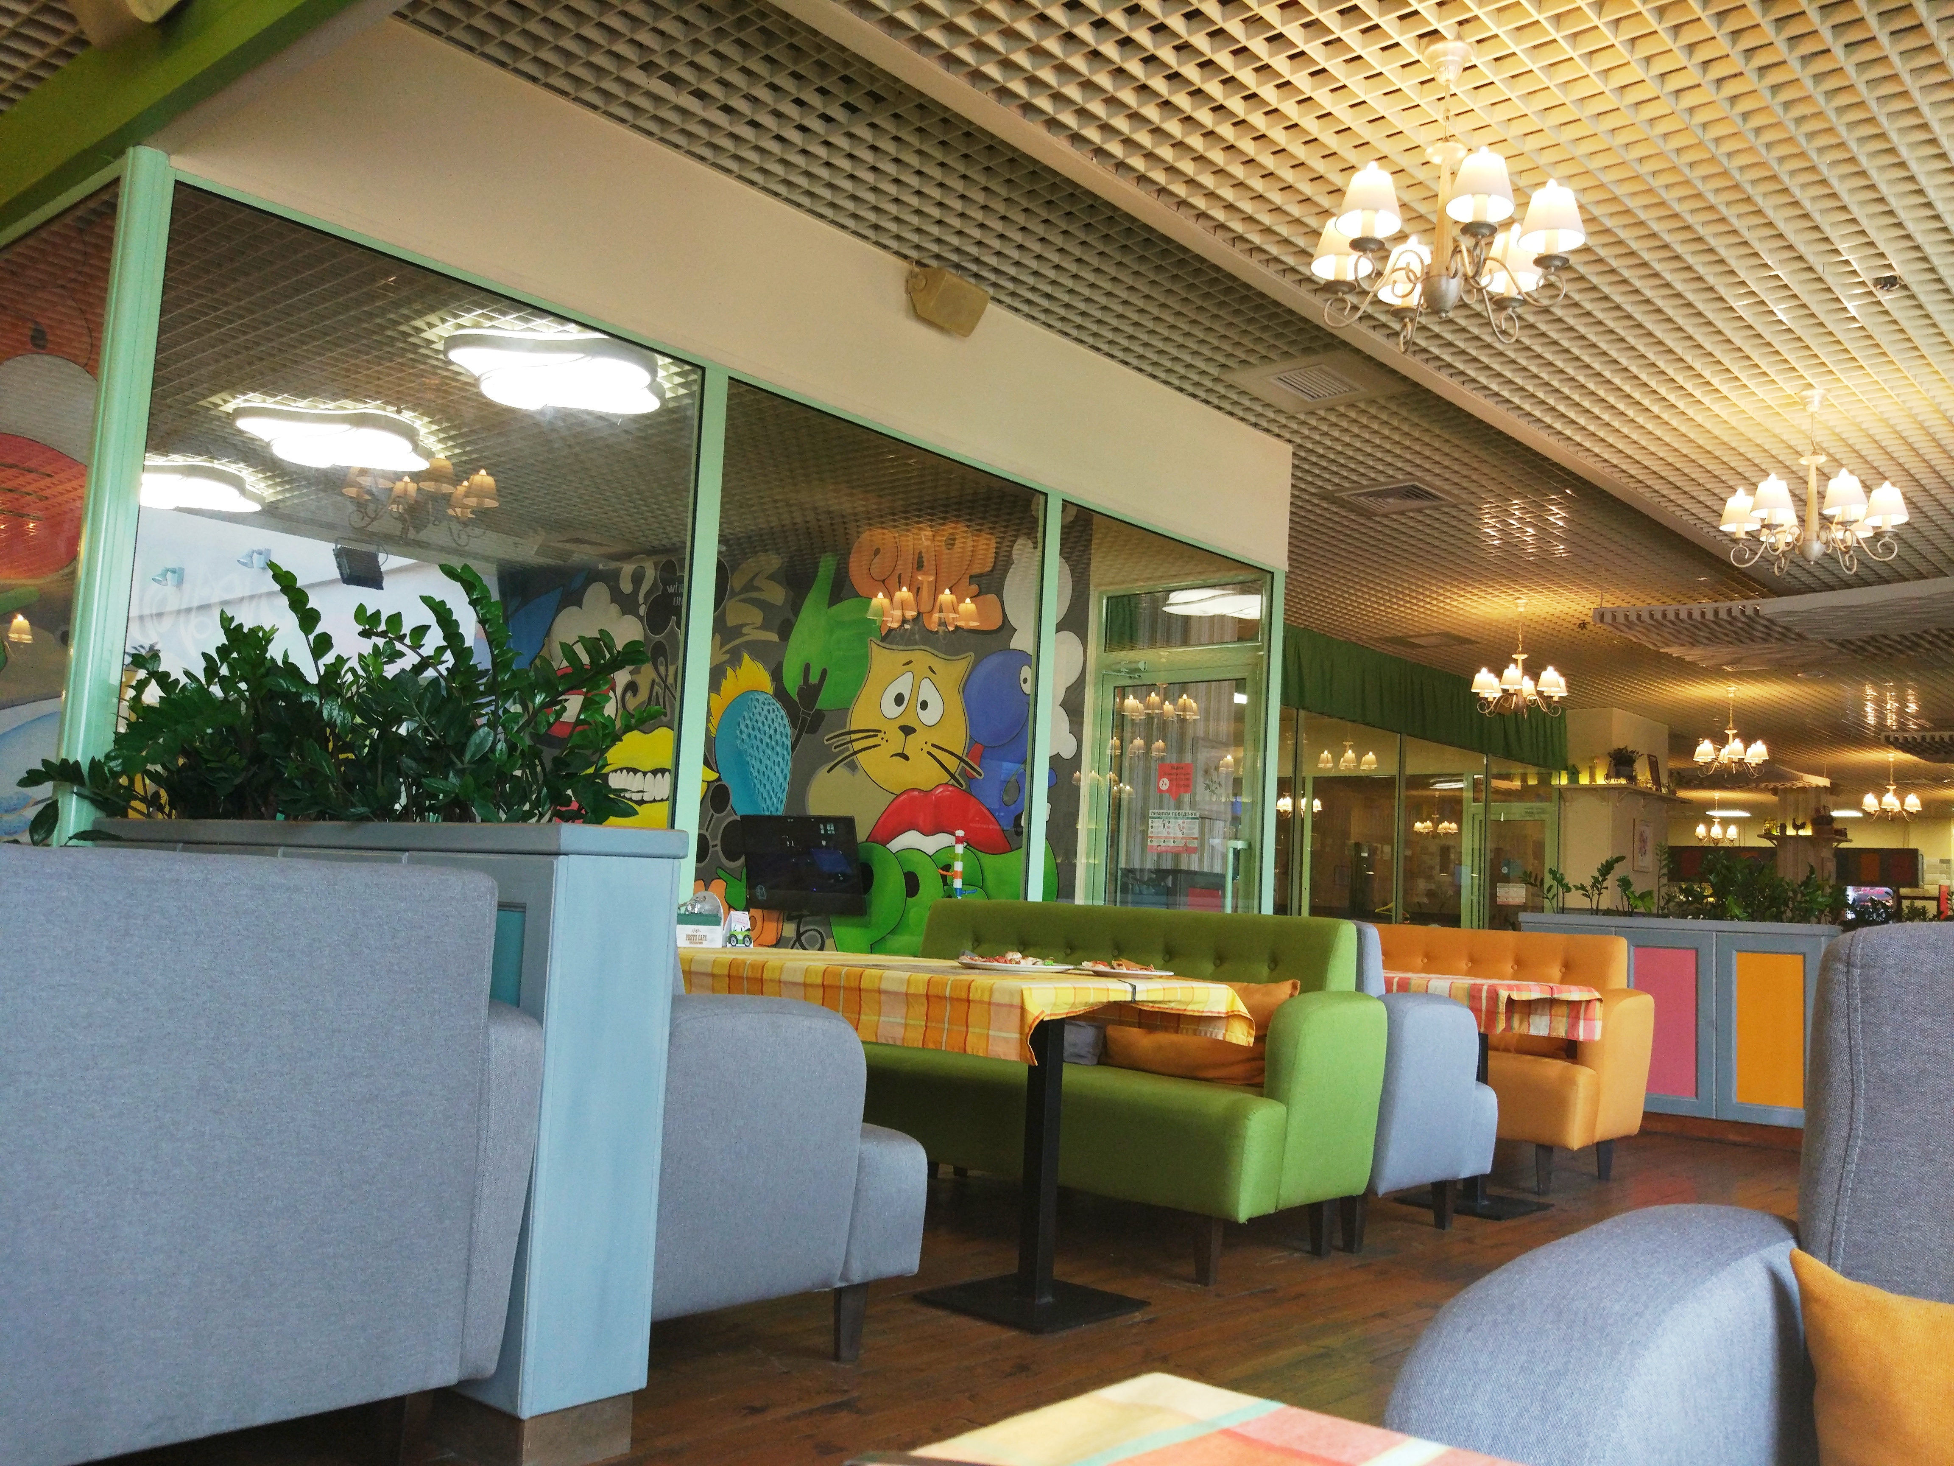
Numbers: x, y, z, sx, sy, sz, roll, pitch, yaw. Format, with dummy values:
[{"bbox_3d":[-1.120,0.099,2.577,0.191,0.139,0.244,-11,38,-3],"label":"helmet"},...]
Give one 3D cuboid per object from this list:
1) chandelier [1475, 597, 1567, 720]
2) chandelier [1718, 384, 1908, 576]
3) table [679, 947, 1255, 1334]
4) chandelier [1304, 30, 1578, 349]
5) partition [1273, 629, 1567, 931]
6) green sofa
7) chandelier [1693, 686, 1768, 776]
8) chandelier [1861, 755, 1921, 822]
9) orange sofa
[{"bbox_3d":[3.719,-0.508,10.805,0.620,0.824,0.620,-3,-9,43],"label":"chandelier"},{"bbox_3d":[3.150,-0.951,5.946,0.620,0.692,0.620,-3,-9,43],"label":"chandelier"},{"bbox_3d":[-0.290,0.988,4.156,1.702,0.759,0.851,-3,-8,41],"label":"table"},{"bbox_3d":[1.106,-1.307,3.713,0.610,0.684,0.610,-3,-9,43],"label":"chandelier"},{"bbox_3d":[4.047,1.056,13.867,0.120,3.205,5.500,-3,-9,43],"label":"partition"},{"bbox_3d":[0.254,1.002,4.822,1.711,0.933,0.842,-3,-8,41],"label":"green sofa"},{"bbox_3d":[6.769,-0.005,14.170,0.610,0.807,0.610,-3,-9,43],"label":"chandelier"},{"bbox_3d":[10.707,0.646,18.483,0.600,0.797,0.600,-3,-9,43],"label":"chandelier"},{"bbox_3d":[1.734,1.263,6.498,1.711,0.933,0.860,-3,-8,41],"label":"orange sofa"}]

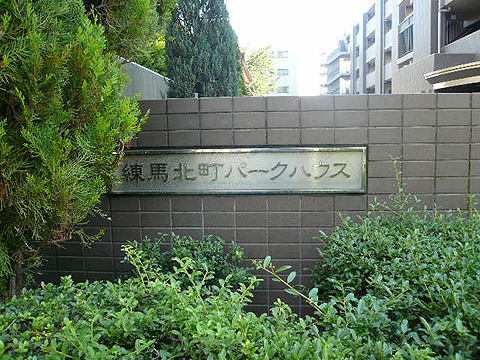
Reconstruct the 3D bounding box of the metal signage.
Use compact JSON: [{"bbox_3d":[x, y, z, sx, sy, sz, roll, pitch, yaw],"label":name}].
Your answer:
[{"bbox_3d":[-0.021,-0.049,2.364,1.580,0.300,0.040,-1,6,3],"label":"metal signage"}]

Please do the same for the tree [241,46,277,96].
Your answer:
[{"bbox_3d":[0.641,-2.962,16.287,2.100,5.110,2.100,-1,6,0],"label":"tree"}]

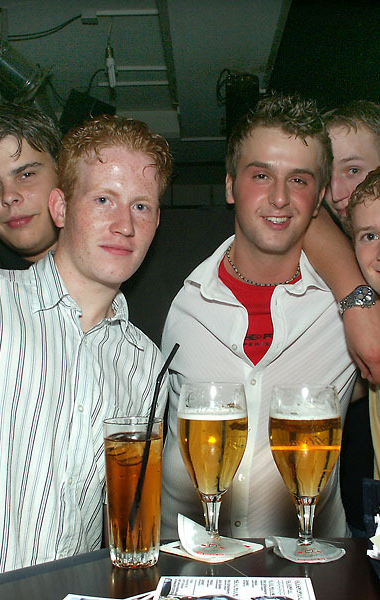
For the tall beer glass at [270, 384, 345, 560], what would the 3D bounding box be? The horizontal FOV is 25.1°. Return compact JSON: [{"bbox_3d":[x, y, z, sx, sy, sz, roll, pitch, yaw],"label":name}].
[{"bbox_3d":[0.132,0.191,0.972,0.081,0.186,0.081,0,-1,0],"label":"tall beer glass"}]

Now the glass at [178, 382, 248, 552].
[{"bbox_3d":[0.028,0.192,1.000,0.081,0.186,0.081,0,-1,0],"label":"glass"}]

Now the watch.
[{"bbox_3d":[0.276,0.001,1.400,0.064,0.043,0.052,-21,-7,-32],"label":"watch"}]

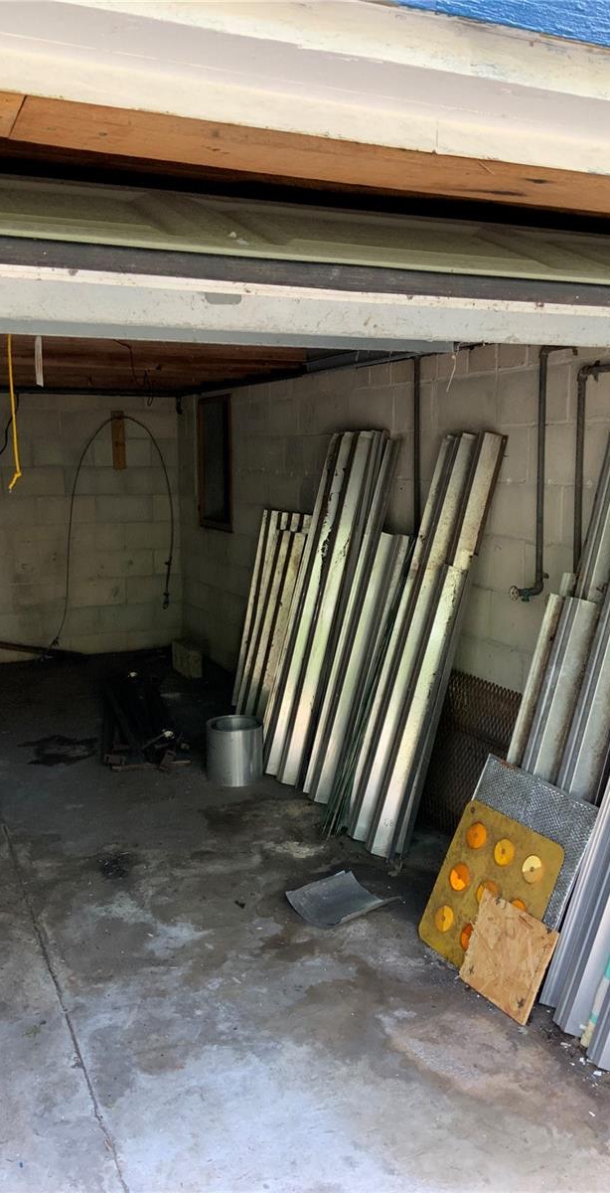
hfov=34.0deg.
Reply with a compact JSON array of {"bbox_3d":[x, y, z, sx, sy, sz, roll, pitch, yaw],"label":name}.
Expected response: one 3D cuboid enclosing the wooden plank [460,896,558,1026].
[{"bbox_3d":[0.554,0.976,2.726,0.012,0.253,0.298,19,-2,-28],"label":"wooden plank"}]

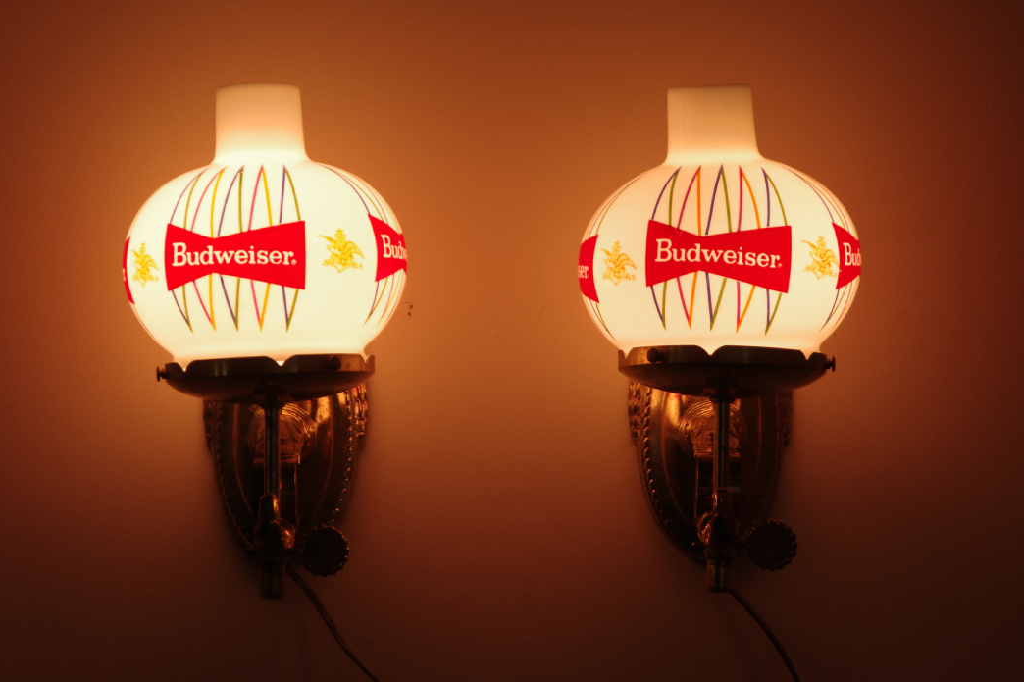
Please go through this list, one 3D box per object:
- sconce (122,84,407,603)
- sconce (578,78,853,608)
[{"bbox_3d":[-0.146,0.001,2.817,0.168,0.304,0.232,0,-2,0],"label":"sconce"},{"bbox_3d":[0.123,-0.001,2.817,0.168,0.300,0.232,0,-2,0],"label":"sconce"}]

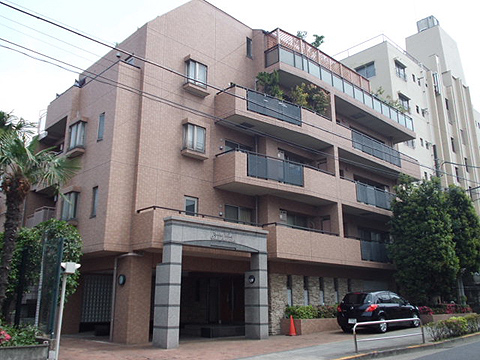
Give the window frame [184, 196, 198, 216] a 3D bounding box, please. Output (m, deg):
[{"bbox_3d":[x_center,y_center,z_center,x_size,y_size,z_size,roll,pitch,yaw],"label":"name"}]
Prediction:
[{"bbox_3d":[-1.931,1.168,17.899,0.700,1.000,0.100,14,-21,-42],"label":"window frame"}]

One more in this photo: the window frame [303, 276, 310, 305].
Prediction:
[{"bbox_3d":[2.812,4.741,19.404,0.350,1.260,0.120,14,-19,-42],"label":"window frame"}]

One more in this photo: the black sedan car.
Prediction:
[{"bbox_3d":[5.811,5.360,18.849,4.220,1.520,1.700,11,-19,-42],"label":"black sedan car"}]

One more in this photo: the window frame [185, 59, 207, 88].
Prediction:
[{"bbox_3d":[-1.795,-4.267,18.668,0.950,1.040,0.240,14,-19,-42],"label":"window frame"}]

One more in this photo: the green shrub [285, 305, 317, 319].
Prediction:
[{"bbox_3d":[2.457,5.269,18.208,1.150,0.550,0.750,14,-21,-42],"label":"green shrub"}]

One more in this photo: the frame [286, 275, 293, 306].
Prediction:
[{"bbox_3d":[2.024,4.550,18.675,0.320,1.260,0.120,14,-19,-42],"label":"frame"}]

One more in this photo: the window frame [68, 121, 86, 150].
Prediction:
[{"bbox_3d":[-6.359,-1.709,17.908,0.240,1.030,1.000,14,-19,-42],"label":"window frame"}]

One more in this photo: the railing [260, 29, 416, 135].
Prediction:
[{"bbox_3d":[6.179,-4.956,25.441,13.000,1.740,0.900,14,-19,-42],"label":"railing"}]

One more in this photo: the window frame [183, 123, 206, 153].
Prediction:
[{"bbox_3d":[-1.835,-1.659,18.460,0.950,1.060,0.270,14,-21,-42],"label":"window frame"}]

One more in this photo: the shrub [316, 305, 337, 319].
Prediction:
[{"bbox_3d":[3.598,5.492,19.134,1.150,0.550,0.650,14,-19,-42],"label":"shrub"}]

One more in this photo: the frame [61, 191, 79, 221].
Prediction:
[{"bbox_3d":[-6.453,1.077,17.436,0.270,1.080,0.850,14,-21,-42],"label":"frame"}]

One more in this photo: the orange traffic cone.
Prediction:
[{"bbox_3d":[1.935,5.398,16.949,0.290,0.720,0.290,14,-19,-42],"label":"orange traffic cone"}]

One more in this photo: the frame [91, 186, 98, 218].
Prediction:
[{"bbox_3d":[-5.181,0.811,16.442,0.100,1.080,0.400,14,-21,-42],"label":"frame"}]

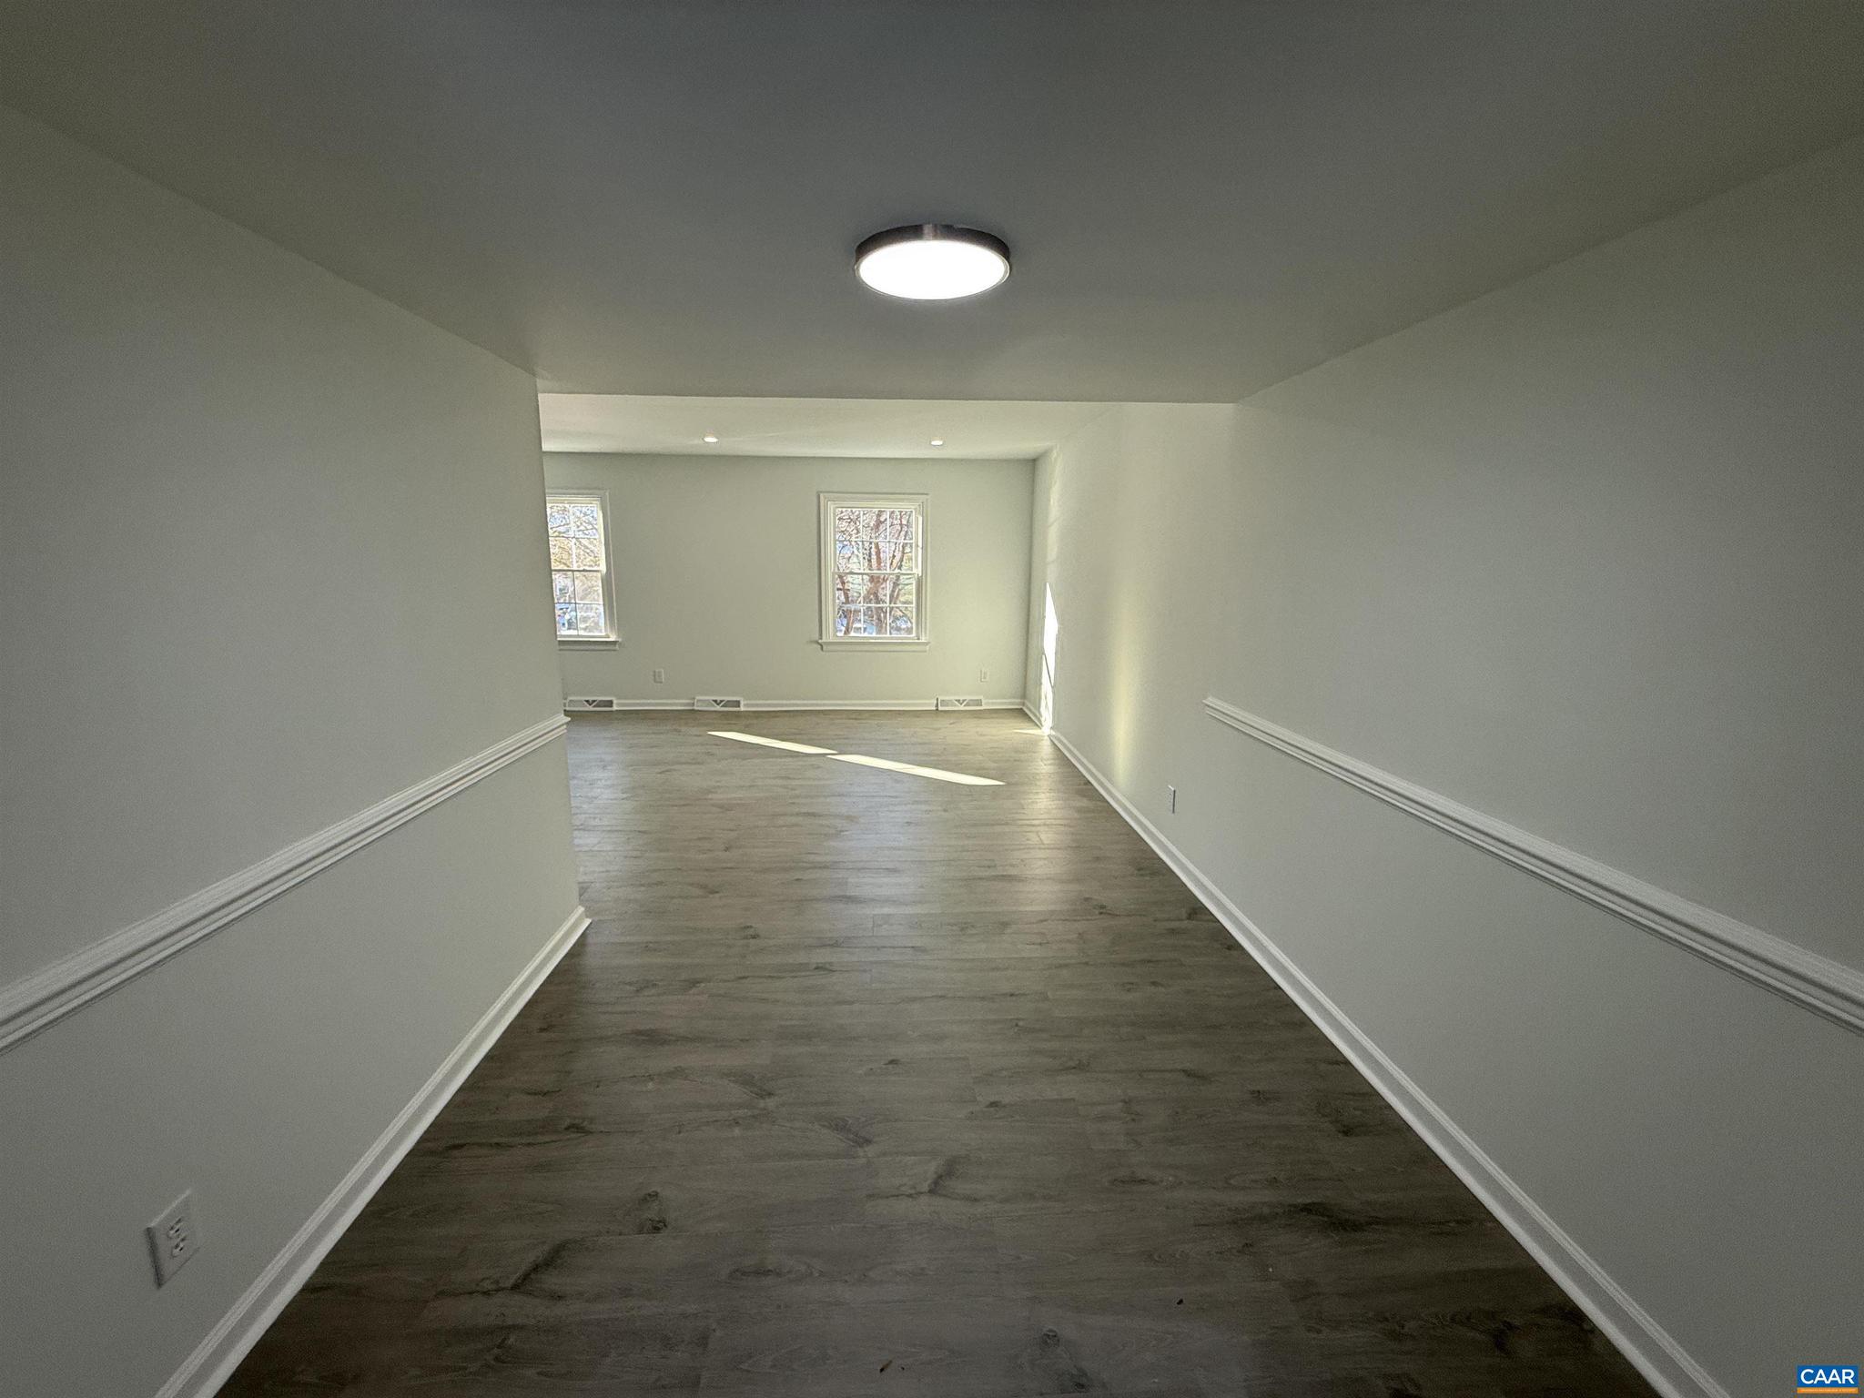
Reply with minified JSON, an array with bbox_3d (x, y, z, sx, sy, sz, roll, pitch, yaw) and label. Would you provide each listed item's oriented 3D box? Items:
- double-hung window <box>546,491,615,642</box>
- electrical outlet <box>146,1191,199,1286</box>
[{"bbox_3d":[-3.569,-1.231,7.206,1.043,1.485,0.120,0,11,-4],"label":"double-hung window"},{"bbox_3d":[-1.352,0.967,1.352,0.008,0.120,0.078,0,11,-4],"label":"electrical outlet"}]

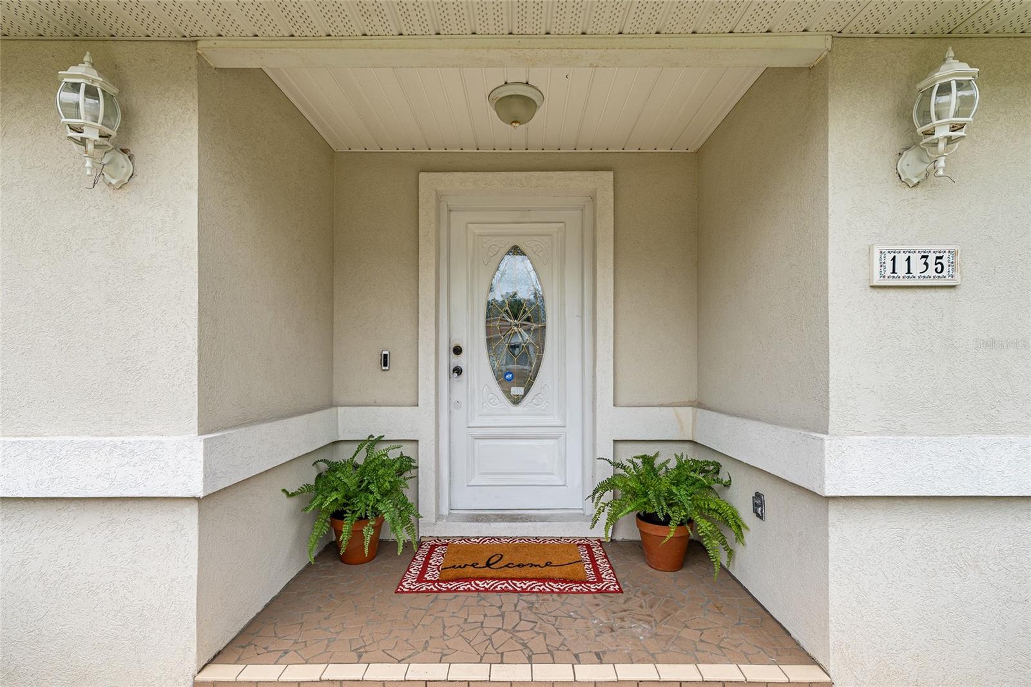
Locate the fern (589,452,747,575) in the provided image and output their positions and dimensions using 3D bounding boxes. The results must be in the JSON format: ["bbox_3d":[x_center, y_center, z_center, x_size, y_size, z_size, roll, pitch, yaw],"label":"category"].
[{"bbox_3d":[0.773,0.928,2.531,0.719,0.621,0.621,0,-1,0],"label":"fern"}]

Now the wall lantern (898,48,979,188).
[{"bbox_3d":[1.453,-0.783,1.568,0.163,0.423,0.212,0,-1,0],"label":"wall lantern"}]

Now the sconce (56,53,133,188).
[{"bbox_3d":[-1.450,-0.778,1.573,0.163,0.419,0.202,0,-1,0],"label":"sconce"}]

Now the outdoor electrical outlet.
[{"bbox_3d":[1.129,0.757,2.128,0.029,0.118,0.073,0,-1,0],"label":"outdoor electrical outlet"}]

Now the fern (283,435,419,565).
[{"bbox_3d":[-0.847,0.892,2.581,0.630,0.699,0.591,0,-1,0],"label":"fern"}]

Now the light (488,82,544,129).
[{"bbox_3d":[0.003,-1.159,2.310,0.280,0.158,0.280,0,-1,0],"label":"light"}]

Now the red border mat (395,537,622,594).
[{"bbox_3d":[-0.028,1.231,2.551,1.118,0.012,0.601,0,-1,0],"label":"red border mat"}]

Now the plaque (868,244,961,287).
[{"bbox_3d":[1.453,-0.283,1.663,0.315,0.145,0.022,0,-1,0],"label":"plaque"}]

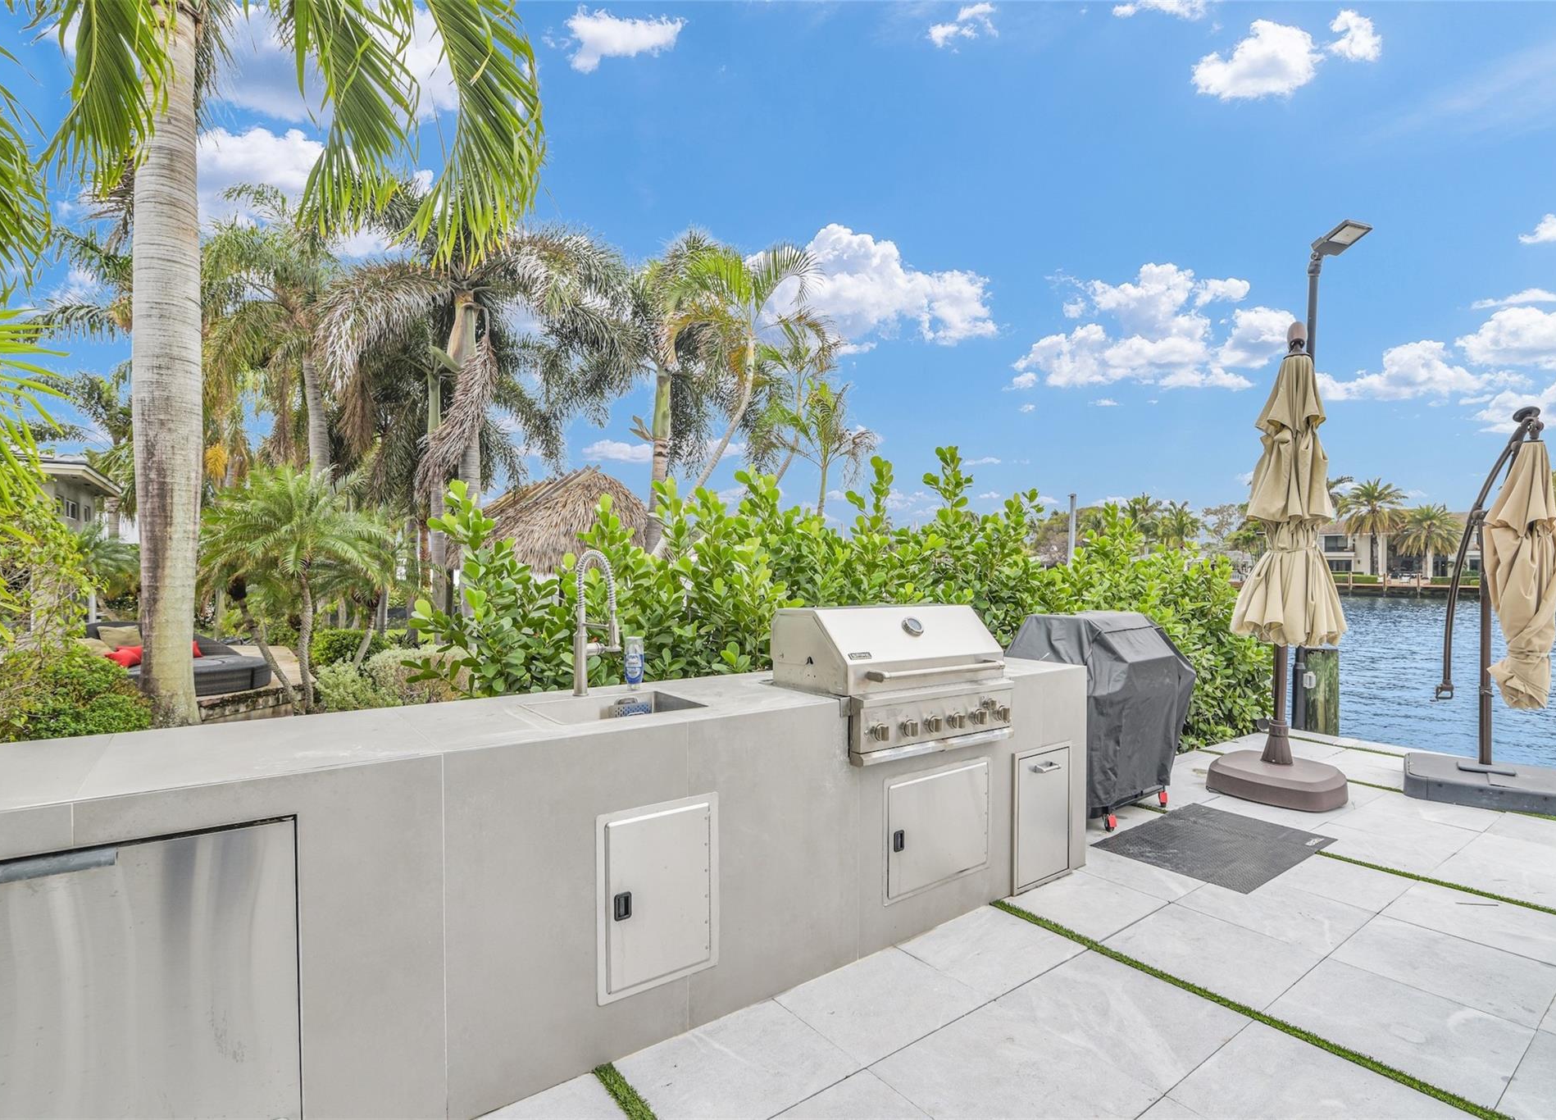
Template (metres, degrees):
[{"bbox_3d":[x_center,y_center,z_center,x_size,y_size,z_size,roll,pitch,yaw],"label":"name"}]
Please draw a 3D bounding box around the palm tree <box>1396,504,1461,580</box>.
[{"bbox_3d":[68.017,-1.880,78.000,5.500,8.160,5.500,0,-1,41],"label":"palm tree"}]

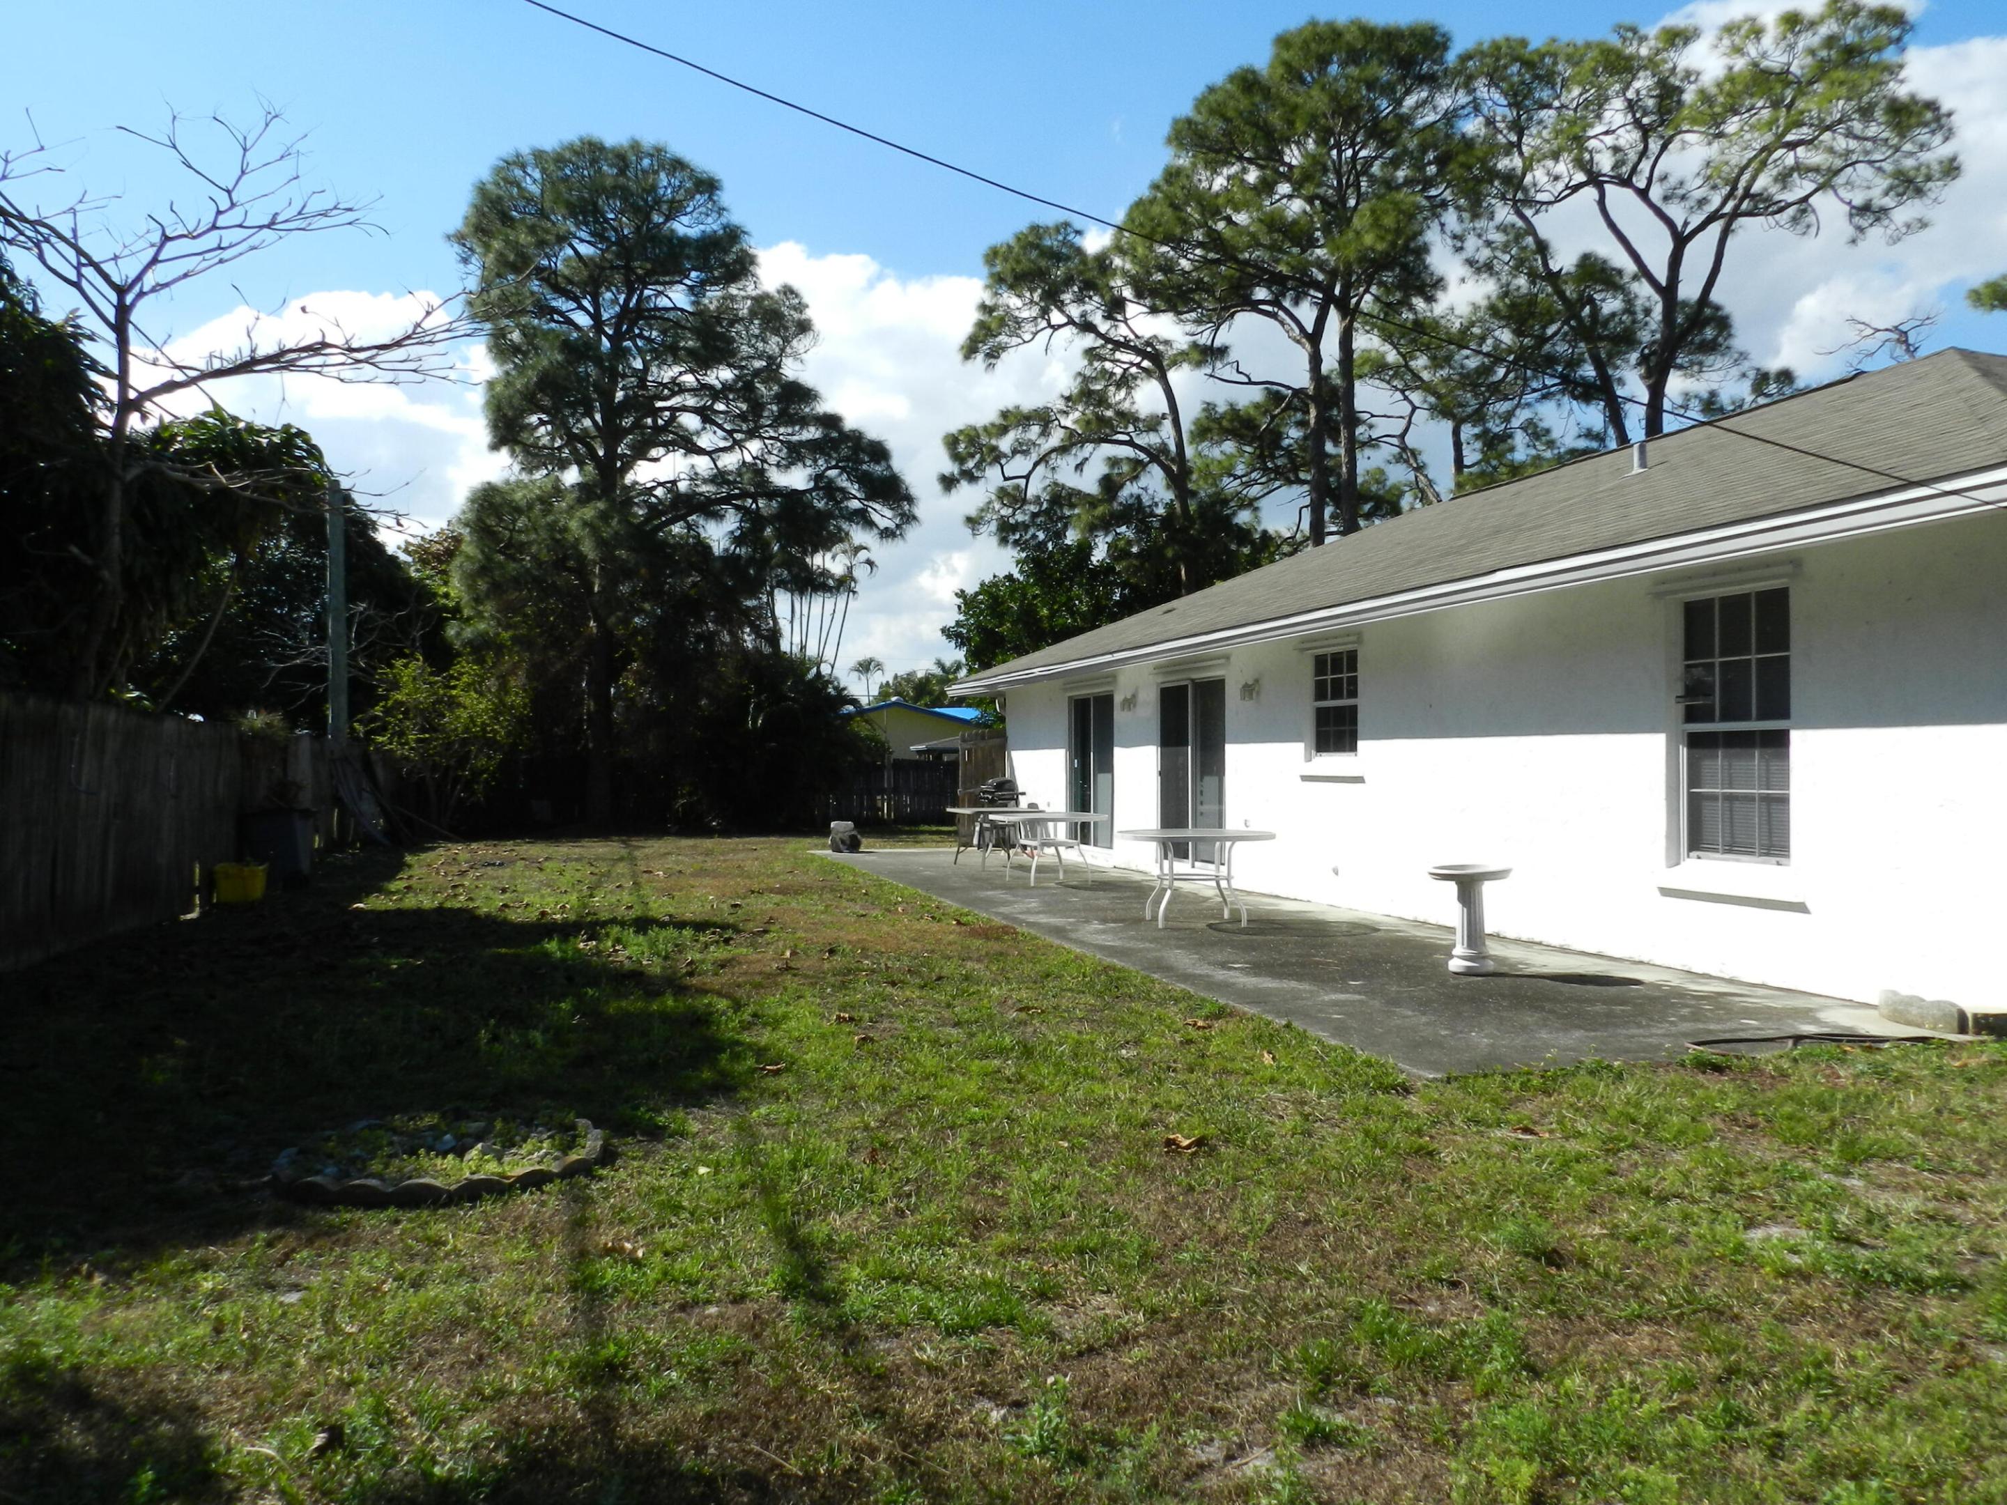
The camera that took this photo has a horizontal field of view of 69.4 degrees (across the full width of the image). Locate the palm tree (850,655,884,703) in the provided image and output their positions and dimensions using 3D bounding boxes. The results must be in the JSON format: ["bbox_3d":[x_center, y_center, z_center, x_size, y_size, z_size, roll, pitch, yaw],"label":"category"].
[{"bbox_3d":[-10.353,-2.455,110.028,2.700,9.700,2.700,0,-1,0],"label":"palm tree"}]

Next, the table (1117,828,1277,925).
[{"bbox_3d":[1.582,1.026,11.831,1.290,0.740,1.290,0,-1,0],"label":"table"}]

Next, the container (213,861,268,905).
[{"bbox_3d":[-7.600,1.306,14.438,0.460,0.380,0.410,0,-1,-14],"label":"container"}]

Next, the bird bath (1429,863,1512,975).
[{"bbox_3d":[2.924,1.045,9.061,0.520,0.650,0.520,0,-1,0],"label":"bird bath"}]

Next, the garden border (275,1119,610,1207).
[{"bbox_3d":[-1.890,1.351,4.888,1.050,0.110,0.870,0,-1,-20],"label":"garden border"}]

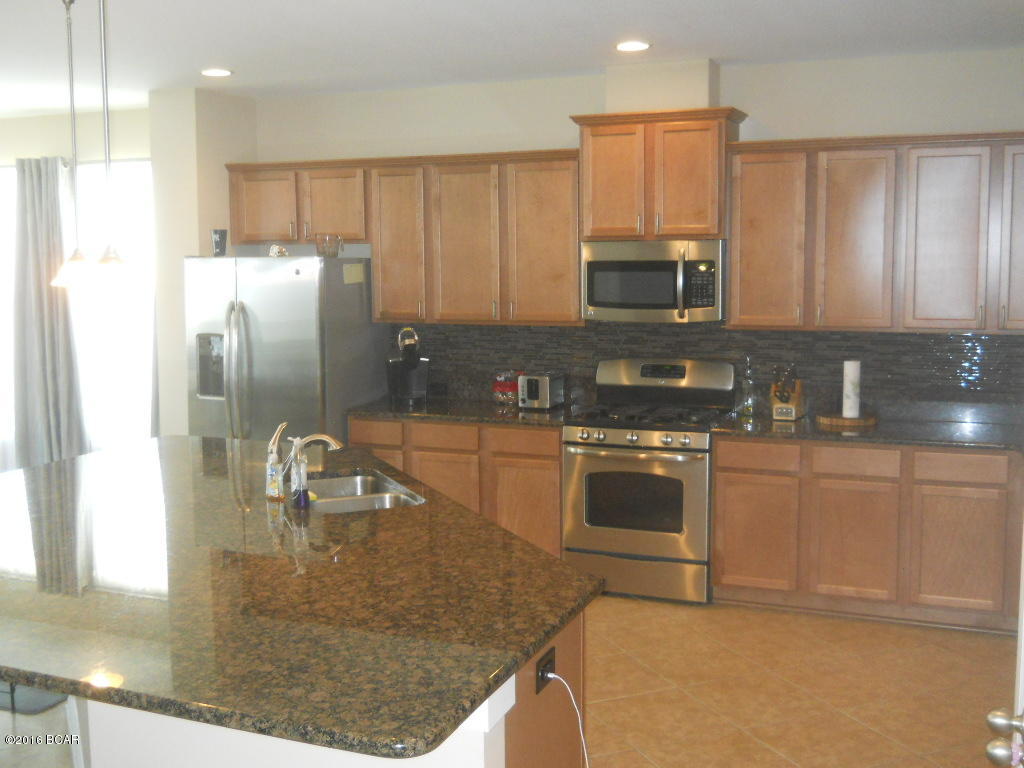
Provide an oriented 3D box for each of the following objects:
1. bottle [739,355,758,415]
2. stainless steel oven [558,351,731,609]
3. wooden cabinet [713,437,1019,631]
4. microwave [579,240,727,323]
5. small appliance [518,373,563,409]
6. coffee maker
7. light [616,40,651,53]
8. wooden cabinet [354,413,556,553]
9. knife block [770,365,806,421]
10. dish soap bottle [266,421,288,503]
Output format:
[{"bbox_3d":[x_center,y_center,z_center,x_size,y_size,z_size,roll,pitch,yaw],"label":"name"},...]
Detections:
[{"bbox_3d":[1.246,0.007,5.777,0.074,0.322,0.070,2,7,21],"label":"bottle"},{"bbox_3d":[0.723,0.484,5.779,0.760,1.190,0.680,2,7,21],"label":"stainless steel oven"},{"bbox_3d":[1.746,0.675,5.458,1.388,0.874,0.630,2,7,21],"label":"wooden cabinet"},{"bbox_3d":[0.772,-0.547,5.811,0.755,0.418,0.405,2,7,21],"label":"microwave"},{"bbox_3d":[0.164,0.038,6.165,0.180,0.182,0.245,2,7,21],"label":"small appliance"},{"bbox_3d":[-0.612,-0.114,6.476,0.225,0.440,0.310,0,7,4],"label":"coffee maker"},{"bbox_3d":[0.578,-1.597,5.212,0.164,0.030,0.164,2,7,21],"label":"light"},{"bbox_3d":[-0.214,0.617,6.272,1.295,0.886,0.620,2,7,21],"label":"wooden cabinet"},{"bbox_3d":[1.460,0.034,5.769,0.118,0.285,0.195,4,8,33],"label":"knife block"},{"bbox_3d":[-0.841,0.286,3.904,0.068,0.260,0.055,0,7,0],"label":"dish soap bottle"}]

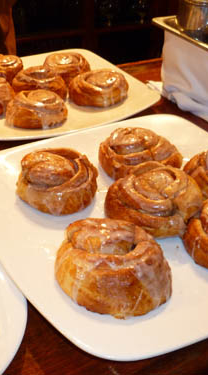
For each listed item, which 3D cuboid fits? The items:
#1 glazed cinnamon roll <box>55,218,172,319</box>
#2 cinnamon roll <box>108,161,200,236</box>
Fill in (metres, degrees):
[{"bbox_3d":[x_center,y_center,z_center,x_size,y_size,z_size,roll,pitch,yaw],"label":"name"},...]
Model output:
[{"bbox_3d":[0.009,0.070,0.370,0.105,0.050,0.105,2,35,-1],"label":"glazed cinnamon roll"},{"bbox_3d":[0.056,0.011,0.453,0.108,0.051,0.108,2,35,-1],"label":"cinnamon roll"}]

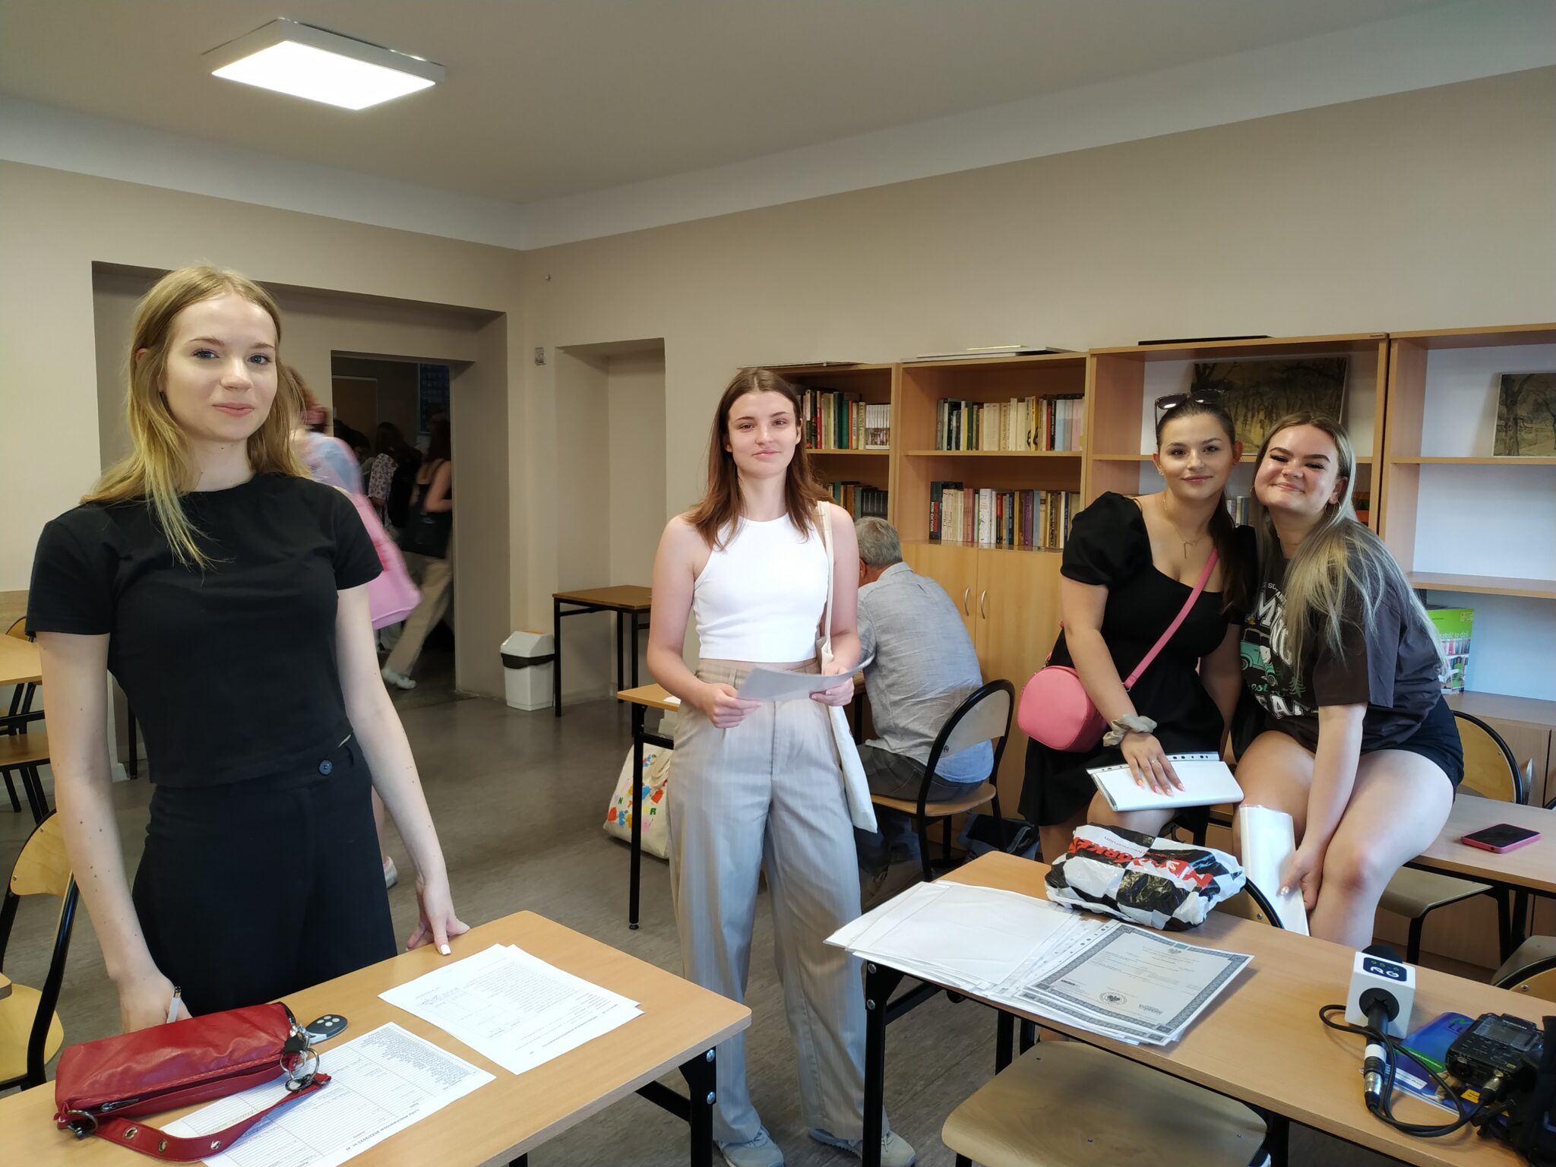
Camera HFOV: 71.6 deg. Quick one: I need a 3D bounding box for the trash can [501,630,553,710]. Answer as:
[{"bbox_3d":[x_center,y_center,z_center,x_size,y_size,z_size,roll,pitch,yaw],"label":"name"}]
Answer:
[{"bbox_3d":[-1.550,0.524,6.748,0.290,0.480,0.200,6,8,42],"label":"trash can"}]

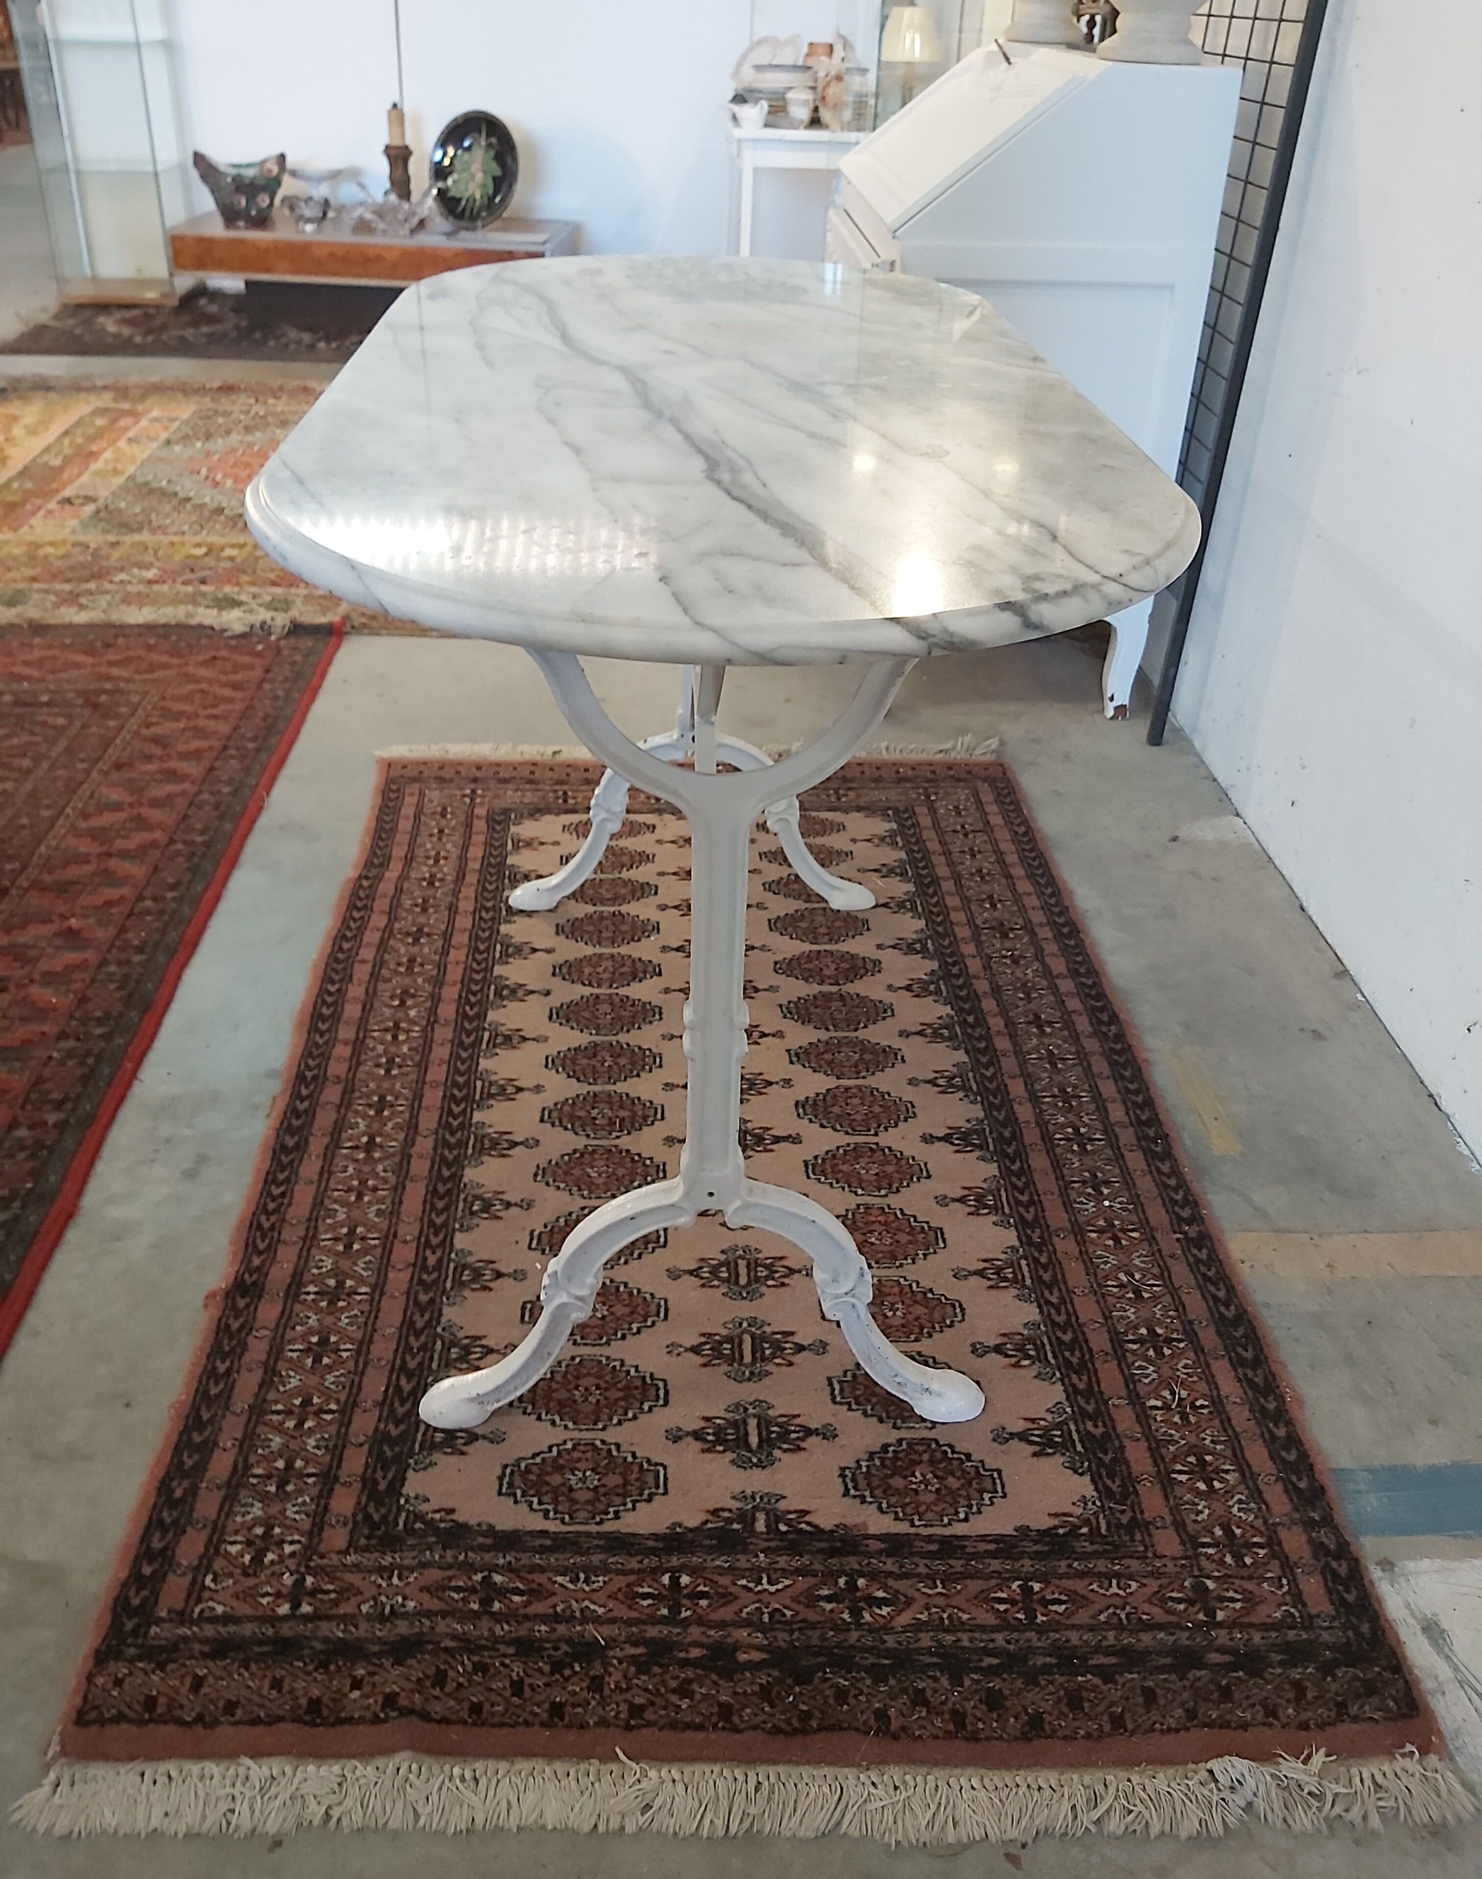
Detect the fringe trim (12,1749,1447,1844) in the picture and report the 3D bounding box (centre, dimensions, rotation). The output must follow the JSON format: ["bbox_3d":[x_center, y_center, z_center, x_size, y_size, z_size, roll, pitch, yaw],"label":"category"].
[{"bbox_3d":[0.009,0.564,0.981,0.940,0.014,0.054,1,33,-2],"label":"fringe trim"}]

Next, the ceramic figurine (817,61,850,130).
[{"bbox_3d":[0.285,-2.561,4.516,0.090,0.180,0.080,0,33,-4],"label":"ceramic figurine"}]

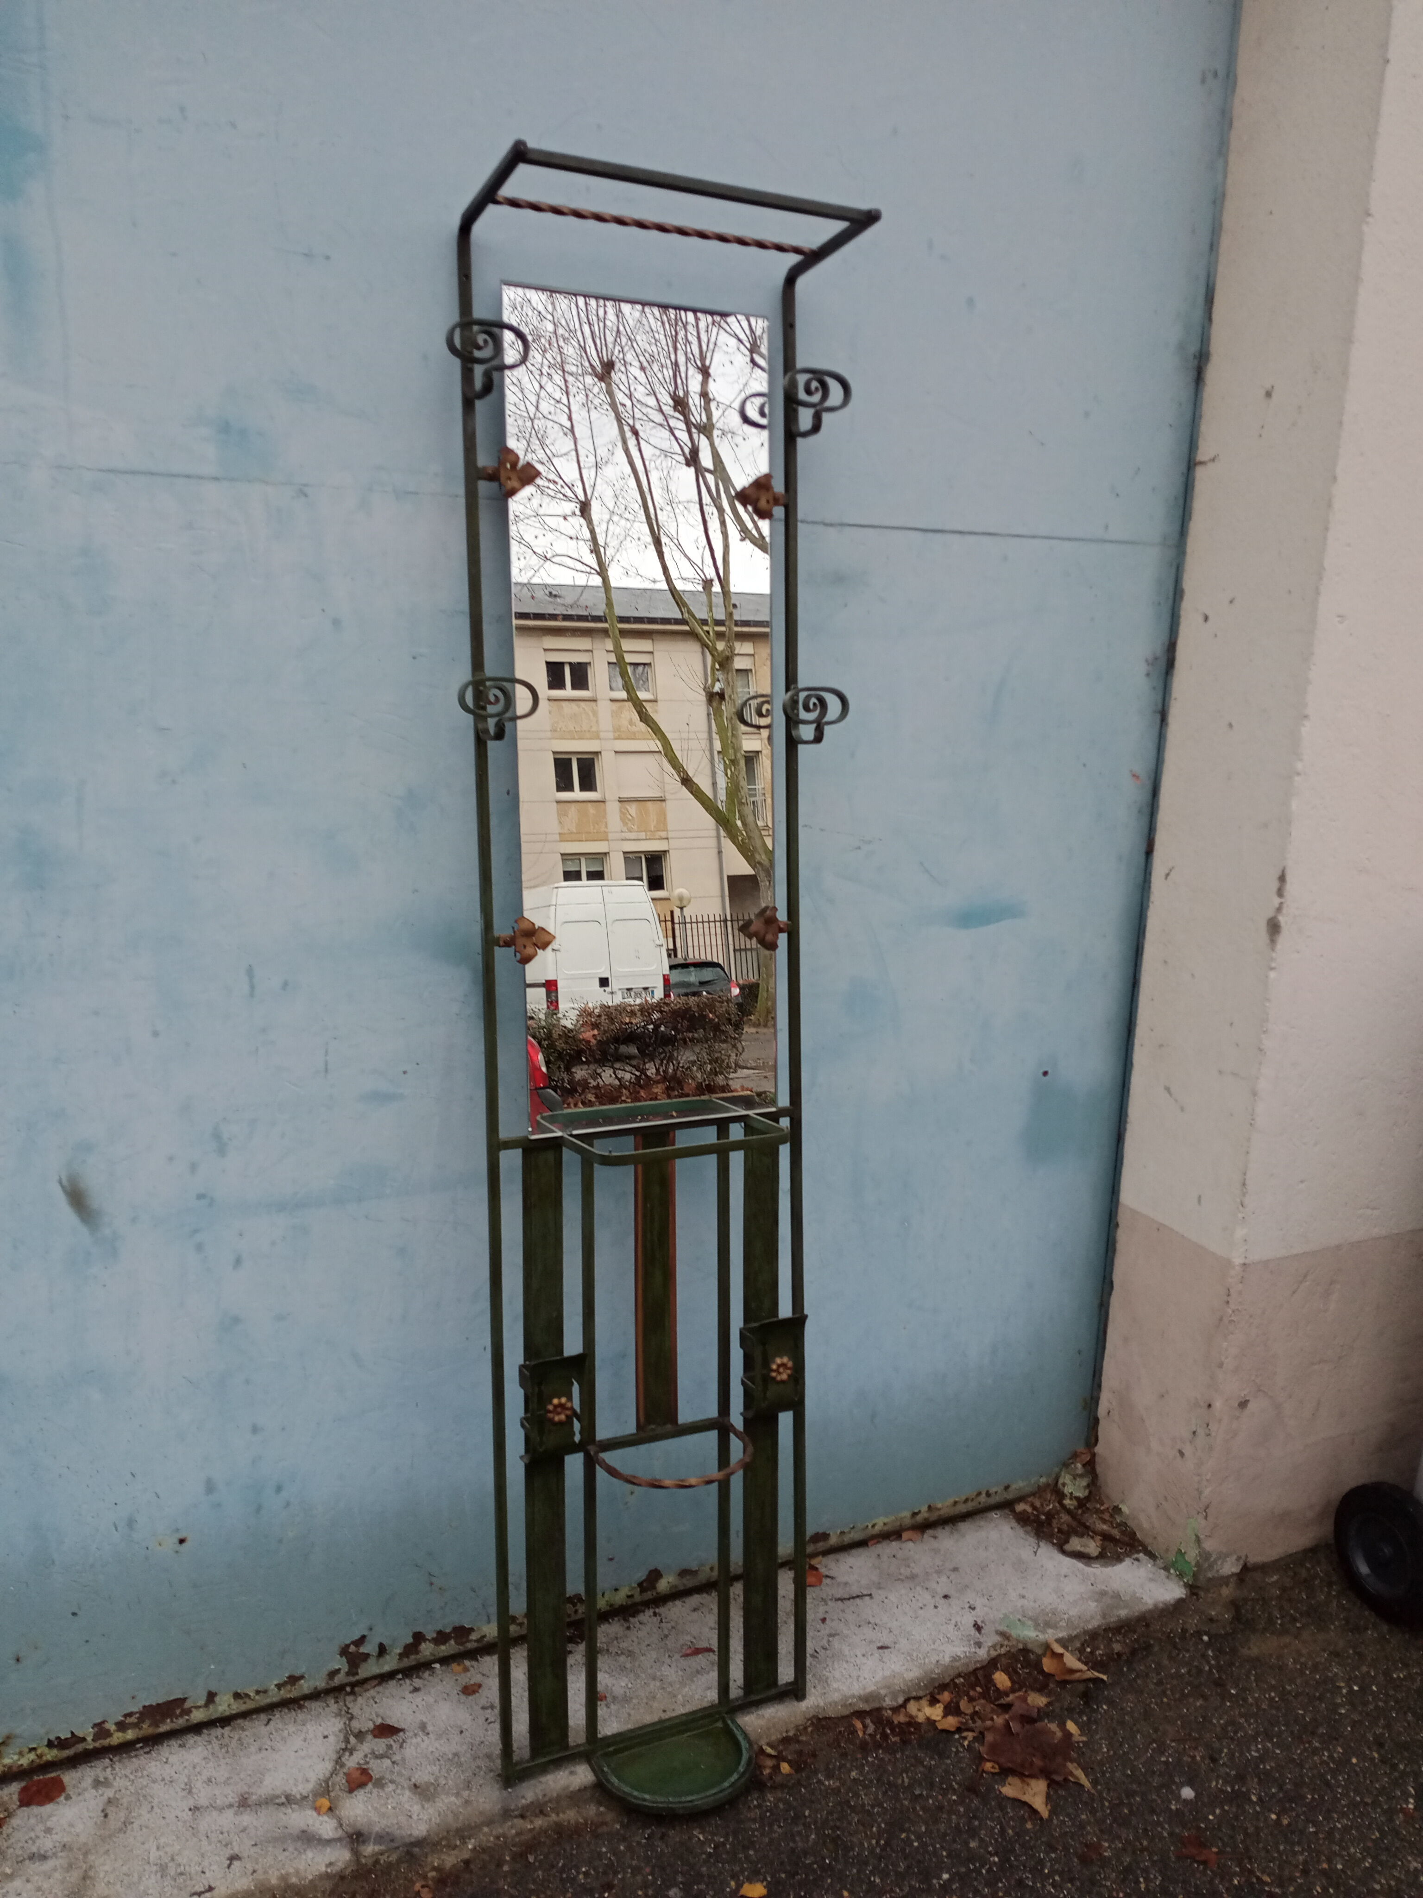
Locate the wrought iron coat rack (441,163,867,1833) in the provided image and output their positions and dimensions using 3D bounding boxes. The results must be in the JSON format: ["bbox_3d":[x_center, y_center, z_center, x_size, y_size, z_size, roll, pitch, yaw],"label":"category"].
[{"bbox_3d":[-0.036,0.094,1.861,0.505,1.929,0.232,-3,6,-25],"label":"wrought iron coat rack"}]

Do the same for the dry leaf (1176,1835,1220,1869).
[{"bbox_3d":[0.602,1.111,1.898,0.047,0.010,0.045,8,14,24],"label":"dry leaf"}]

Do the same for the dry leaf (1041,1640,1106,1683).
[{"bbox_3d":[0.512,1.033,2.200,0.060,0.024,0.093,-9,17,-40],"label":"dry leaf"}]

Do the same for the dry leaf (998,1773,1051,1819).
[{"bbox_3d":[0.413,1.083,1.978,0.066,0.014,0.072,11,15,32],"label":"dry leaf"}]

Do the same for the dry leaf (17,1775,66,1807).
[{"bbox_3d":[-0.825,1.039,1.893,0.054,0.008,0.049,-2,13,-19],"label":"dry leaf"}]

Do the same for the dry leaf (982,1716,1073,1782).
[{"bbox_3d":[0.426,1.063,2.053,0.115,0.022,0.107,7,13,20],"label":"dry leaf"}]

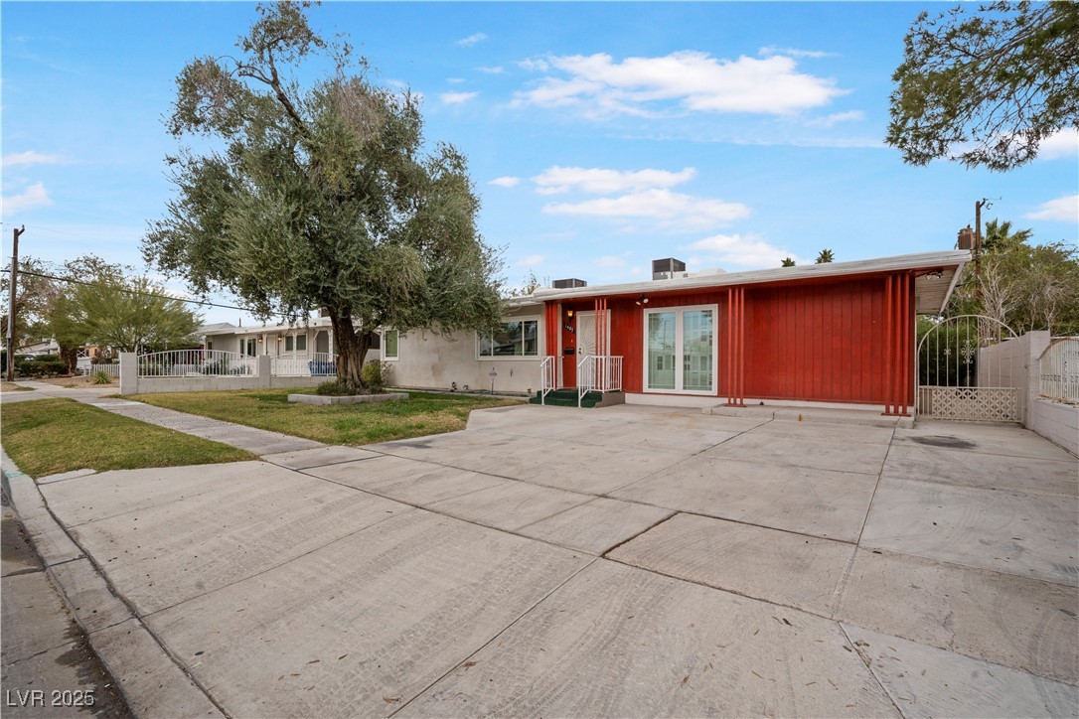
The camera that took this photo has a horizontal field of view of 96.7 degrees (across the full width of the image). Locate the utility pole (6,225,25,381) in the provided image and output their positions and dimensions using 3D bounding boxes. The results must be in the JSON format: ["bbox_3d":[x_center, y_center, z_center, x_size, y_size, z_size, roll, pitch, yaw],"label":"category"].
[{"bbox_3d":[-28.976,-3.097,26.500,0.420,8.632,0.350,1,0,38],"label":"utility pole"}]

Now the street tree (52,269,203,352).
[{"bbox_3d":[-21.524,-1.692,25.000,6.000,5.785,6.000,0,0,38],"label":"street tree"}]

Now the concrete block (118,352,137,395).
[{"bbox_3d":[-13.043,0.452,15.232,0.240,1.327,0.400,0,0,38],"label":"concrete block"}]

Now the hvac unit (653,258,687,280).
[{"bbox_3d":[4.235,-2.686,15.655,0.680,0.950,1.120,0,0,38],"label":"hvac unit"}]

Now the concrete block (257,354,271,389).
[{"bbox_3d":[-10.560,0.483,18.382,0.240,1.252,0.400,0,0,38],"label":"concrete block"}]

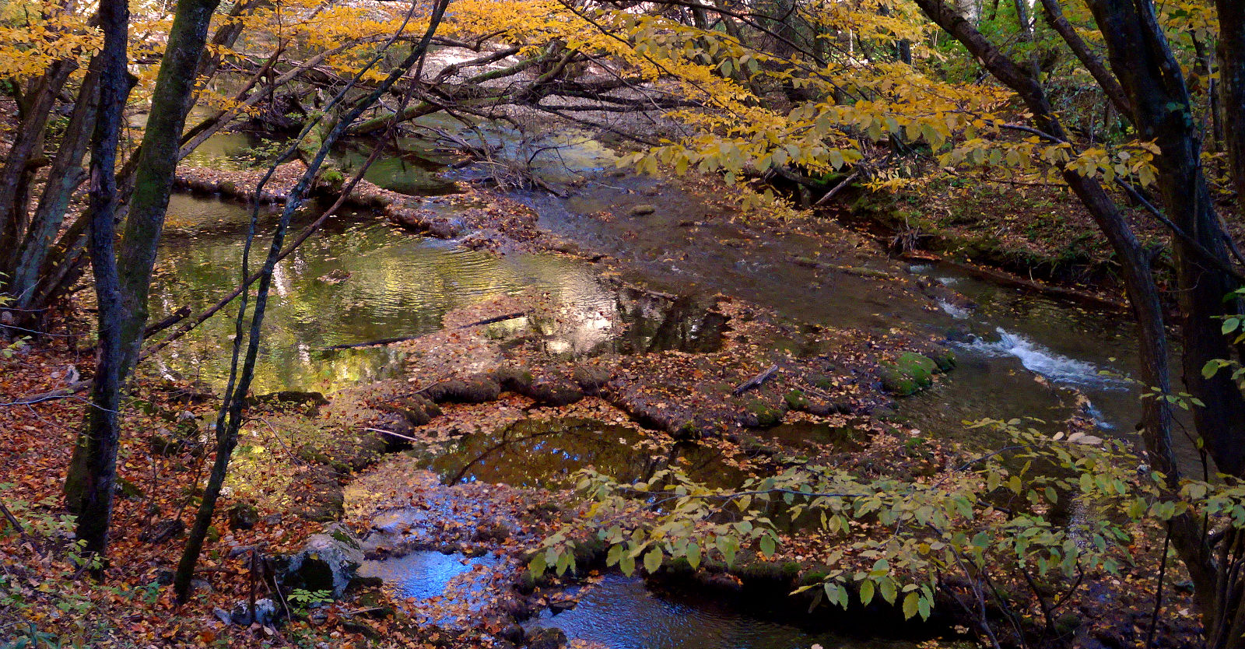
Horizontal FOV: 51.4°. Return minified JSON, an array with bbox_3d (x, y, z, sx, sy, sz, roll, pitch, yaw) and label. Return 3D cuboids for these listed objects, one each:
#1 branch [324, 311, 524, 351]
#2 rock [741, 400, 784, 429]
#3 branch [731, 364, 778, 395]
[{"bbox_3d":[-2.145,0.050,14.914,2.577,0.090,0.200,-11,21,-29],"label":"branch"},{"bbox_3d":[1.425,0.911,13.036,0.420,0.220,0.280,0,19,0],"label":"rock"},{"bbox_3d":[1.388,0.568,13.446,0.100,0.100,0.757,14,23,37],"label":"branch"}]

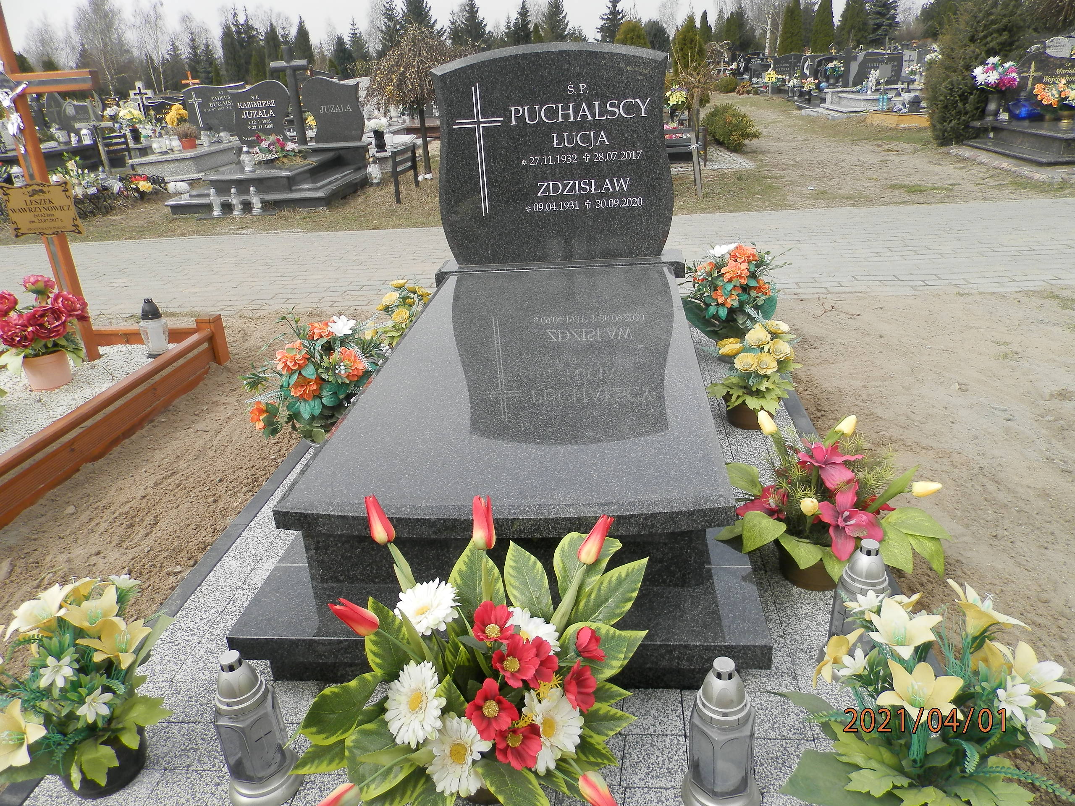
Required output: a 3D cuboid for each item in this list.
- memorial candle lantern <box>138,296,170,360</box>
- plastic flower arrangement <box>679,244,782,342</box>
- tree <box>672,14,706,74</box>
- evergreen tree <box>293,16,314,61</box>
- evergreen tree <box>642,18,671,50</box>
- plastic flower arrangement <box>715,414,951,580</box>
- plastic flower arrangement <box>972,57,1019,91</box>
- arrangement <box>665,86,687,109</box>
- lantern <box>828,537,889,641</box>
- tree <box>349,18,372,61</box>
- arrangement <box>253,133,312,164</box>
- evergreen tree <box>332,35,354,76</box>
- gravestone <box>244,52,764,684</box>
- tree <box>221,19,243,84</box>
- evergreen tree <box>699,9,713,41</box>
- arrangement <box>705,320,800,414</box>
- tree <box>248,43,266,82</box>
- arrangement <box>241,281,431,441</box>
[{"bbox_3d":[-1.599,-0.324,3.228,0.118,0.225,0.118,-1,23,6],"label":"memorial candle lantern"},{"bbox_3d":[0.690,-0.359,2.764,0.350,0.400,0.330,-1,23,6],"label":"plastic flower arrangement"},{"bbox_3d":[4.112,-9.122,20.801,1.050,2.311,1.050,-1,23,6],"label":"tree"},{"bbox_3d":[-10.580,-15.122,35.054,1.150,4.083,1.150,-1,23,6],"label":"evergreen tree"},{"bbox_3d":[3.831,-10.750,24.504,1.300,2.478,1.300,-1,23,6],"label":"evergreen tree"},{"bbox_3d":[0.605,0.224,1.626,0.420,0.340,0.370,-1,23,7],"label":"plastic flower arrangement"},{"bbox_3d":[4.647,-3.326,7.874,0.460,0.360,0.400,-1,23,6],"label":"plastic flower arrangement"},{"bbox_3d":[1.775,-3.947,10.037,0.340,0.320,0.320,-1,23,6],"label":"arrangement"},{"bbox_3d":[0.587,0.361,1.406,0.135,0.258,0.135,16,30,38],"label":"lantern"},{"bbox_3d":[-10.848,-20.524,46.974,2.000,4.839,2.000,-1,23,6],"label":"tree"},{"bbox_3d":[-2.807,-2.779,8.521,0.620,0.310,0.420,-1,23,7],"label":"arrangement"},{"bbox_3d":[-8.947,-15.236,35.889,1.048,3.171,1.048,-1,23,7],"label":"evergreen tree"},{"bbox_3d":[-0.013,-0.387,2.139,0.966,1.135,2.090,-1,23,7],"label":"gravestone"},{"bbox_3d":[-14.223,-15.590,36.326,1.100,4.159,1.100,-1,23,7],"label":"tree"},{"bbox_3d":[8.893,-18.829,41.022,0.888,3.436,0.888,-1,23,7],"label":"evergreen tree"},{"bbox_3d":[0.662,-0.083,2.366,0.270,0.310,0.250,-1,23,7],"label":"arrangement"},{"bbox_3d":[-11.316,-13.078,31.576,0.820,2.899,0.820,-1,23,7],"label":"tree"},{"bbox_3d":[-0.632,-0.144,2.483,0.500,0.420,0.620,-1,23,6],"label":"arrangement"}]

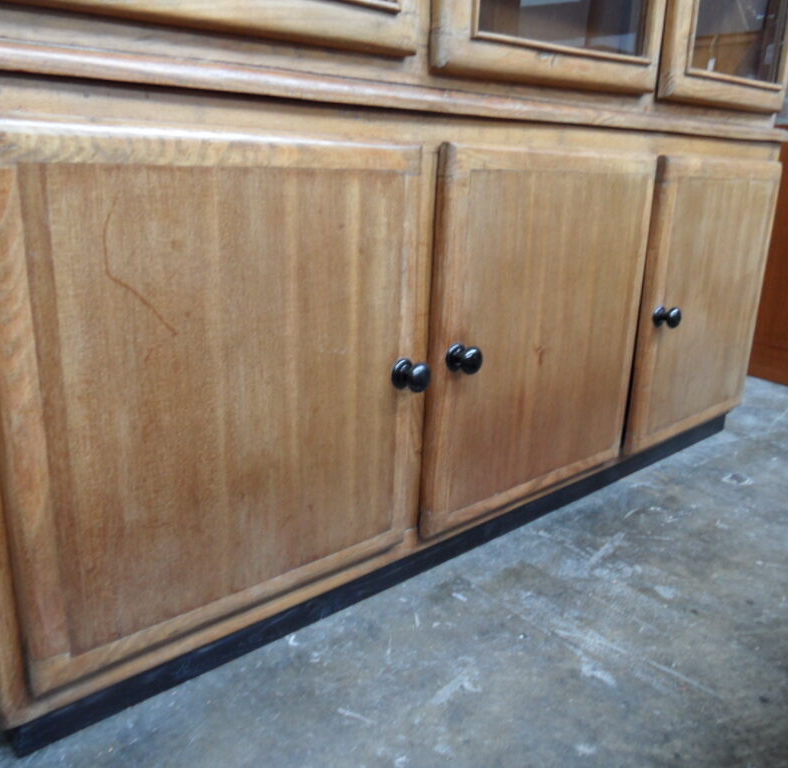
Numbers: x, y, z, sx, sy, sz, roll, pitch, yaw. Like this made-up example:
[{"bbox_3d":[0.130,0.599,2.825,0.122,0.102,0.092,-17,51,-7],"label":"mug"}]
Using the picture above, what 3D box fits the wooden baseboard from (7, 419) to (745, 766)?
[{"bbox_3d":[0.216,0.246,1.337,1.704,0.043,0.030,-13,23,-39],"label":"wooden baseboard"}]

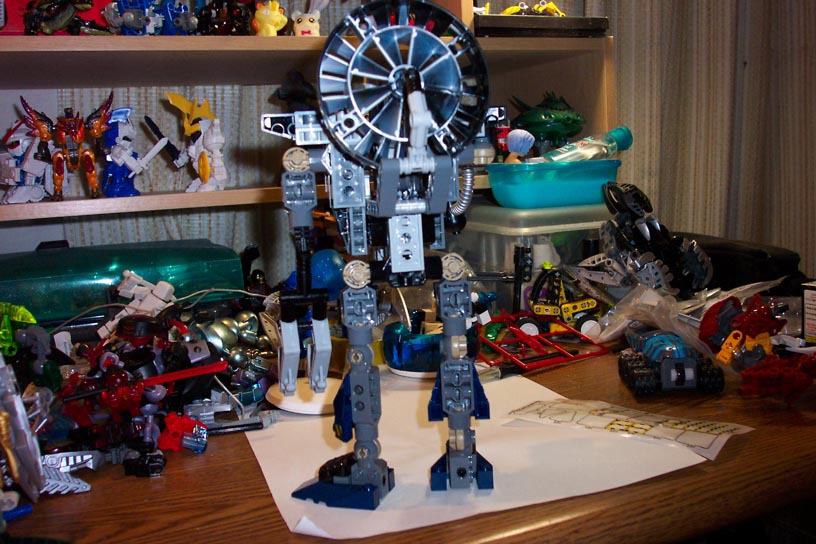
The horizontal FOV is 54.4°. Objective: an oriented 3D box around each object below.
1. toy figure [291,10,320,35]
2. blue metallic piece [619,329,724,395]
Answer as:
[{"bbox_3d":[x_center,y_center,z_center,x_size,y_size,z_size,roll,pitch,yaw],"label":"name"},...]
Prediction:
[{"bbox_3d":[-0.116,-0.279,0.900,0.030,0.037,0.027,-4,7,-10],"label":"toy figure"},{"bbox_3d":[0.190,0.062,0.578,0.062,0.037,0.070,-2,7,6],"label":"blue metallic piece"}]

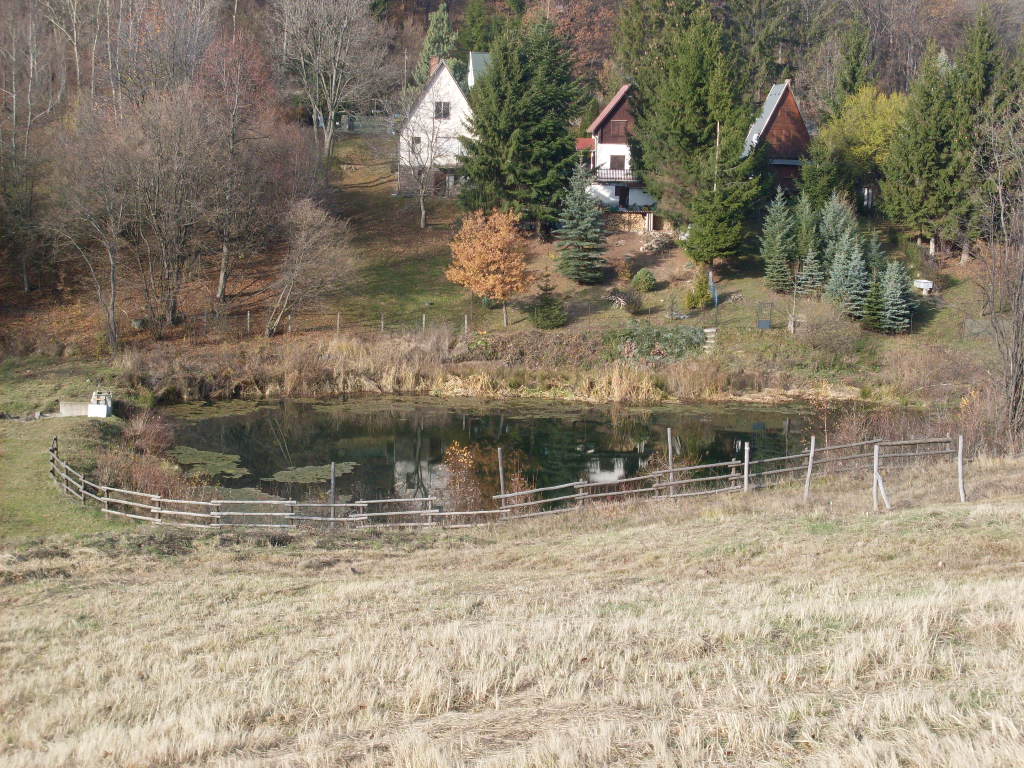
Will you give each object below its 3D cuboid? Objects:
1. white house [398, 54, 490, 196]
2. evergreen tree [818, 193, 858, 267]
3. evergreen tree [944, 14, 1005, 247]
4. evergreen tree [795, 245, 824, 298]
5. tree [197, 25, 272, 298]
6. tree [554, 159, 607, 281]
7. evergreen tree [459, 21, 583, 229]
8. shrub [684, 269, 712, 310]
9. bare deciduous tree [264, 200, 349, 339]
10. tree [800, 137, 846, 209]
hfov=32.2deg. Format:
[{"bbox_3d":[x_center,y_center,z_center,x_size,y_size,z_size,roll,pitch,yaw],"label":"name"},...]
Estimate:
[{"bbox_3d":[-5.900,-21.590,148.830,7.320,11.270,9.000,1,9,-4],"label":"white house"},{"bbox_3d":[22.930,-10.630,124.660,2.810,5.880,2.810,1,9,0],"label":"evergreen tree"},{"bbox_3d":[33.739,-18.111,128.942,4.504,17.960,4.504,1,9,0],"label":"evergreen tree"},{"bbox_3d":[20.762,-7.847,123.871,2.094,3.770,2.094,1,9,0],"label":"evergreen tree"},{"bbox_3d":[-18.493,-14.375,118.707,5.083,17.939,5.083,1,9,0],"label":"tree"},{"bbox_3d":[4.890,-11.270,124.870,3.800,8.560,3.800,1,9,0],"label":"tree"},{"bbox_3d":[0.650,-19.440,134.770,9.420,16.000,9.420,1,9,0],"label":"evergreen tree"},{"bbox_3d":[12.768,-6.467,121.515,1.917,2.883,1.917,1,9,0],"label":"shrub"},{"bbox_3d":[-12.960,-7.360,112.480,5.450,8.760,5.180,1,9,0],"label":"bare deciduous tree"},{"bbox_3d":[24.280,-16.170,138.370,3.590,6.190,3.590,1,9,0],"label":"tree"}]

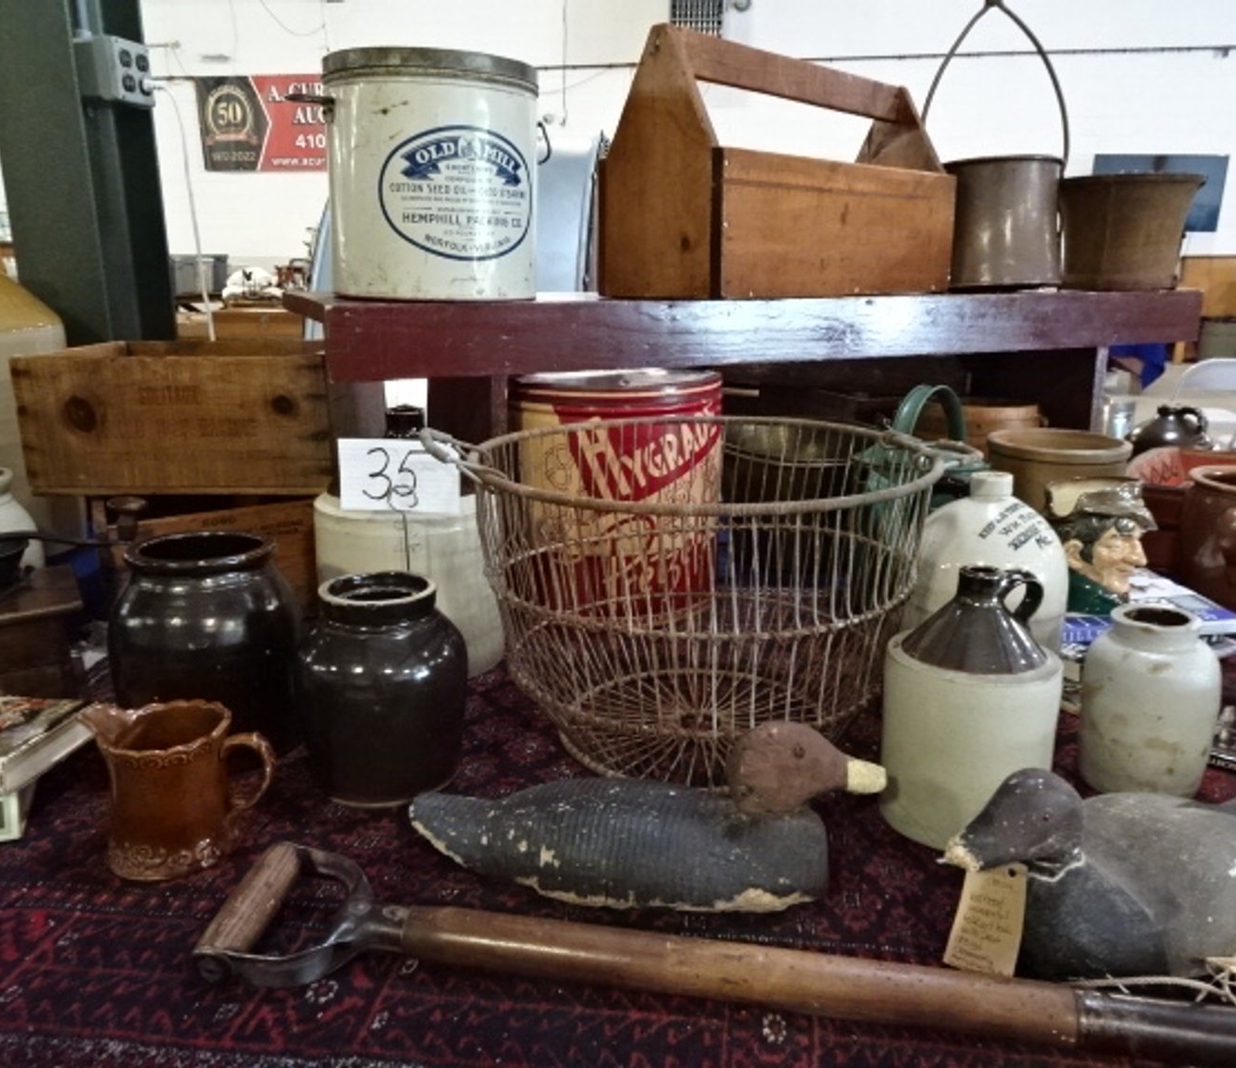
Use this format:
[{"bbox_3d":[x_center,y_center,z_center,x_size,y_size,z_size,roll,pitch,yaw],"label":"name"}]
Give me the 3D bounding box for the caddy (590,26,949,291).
[{"bbox_3d":[0.301,-0.601,1.681,0.246,0.375,0.687,14,20,43],"label":"caddy"}]

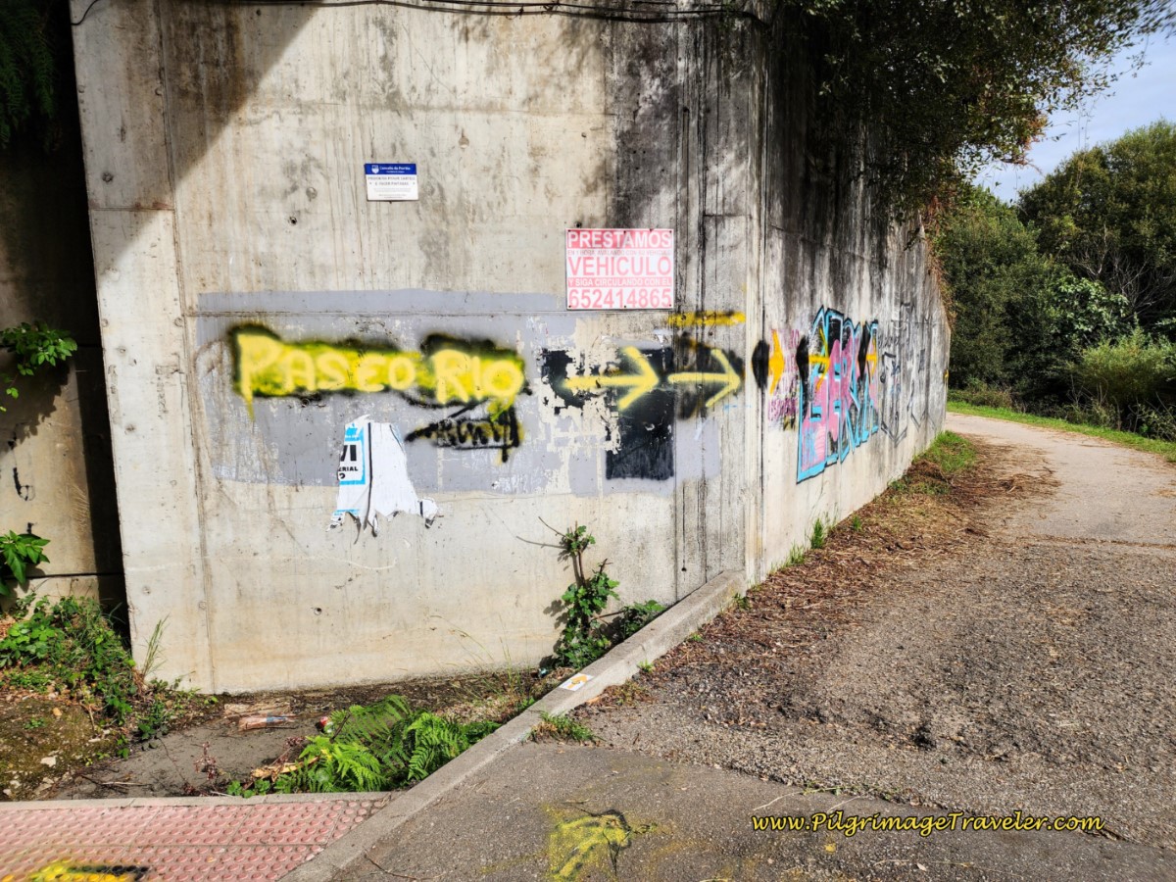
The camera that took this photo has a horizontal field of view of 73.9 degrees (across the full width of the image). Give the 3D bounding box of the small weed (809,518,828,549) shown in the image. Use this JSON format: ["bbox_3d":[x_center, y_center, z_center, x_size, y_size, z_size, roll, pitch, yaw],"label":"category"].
[{"bbox_3d":[1.962,0.787,6.642,0.130,0.250,0.130,-2,8,-10],"label":"small weed"}]

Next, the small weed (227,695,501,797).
[{"bbox_3d":[-0.903,1.363,3.466,1.100,0.330,0.750,-2,8,-6],"label":"small weed"}]

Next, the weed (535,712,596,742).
[{"bbox_3d":[-0.108,1.258,3.455,0.260,0.090,0.150,-2,8,-10],"label":"weed"}]

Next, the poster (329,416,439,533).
[{"bbox_3d":[-1.285,0.221,4.892,0.658,0.753,0.020,-2,8,-10],"label":"poster"}]

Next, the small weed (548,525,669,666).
[{"bbox_3d":[0.115,1.001,5.032,0.730,0.970,0.400,-2,8,-10],"label":"small weed"}]

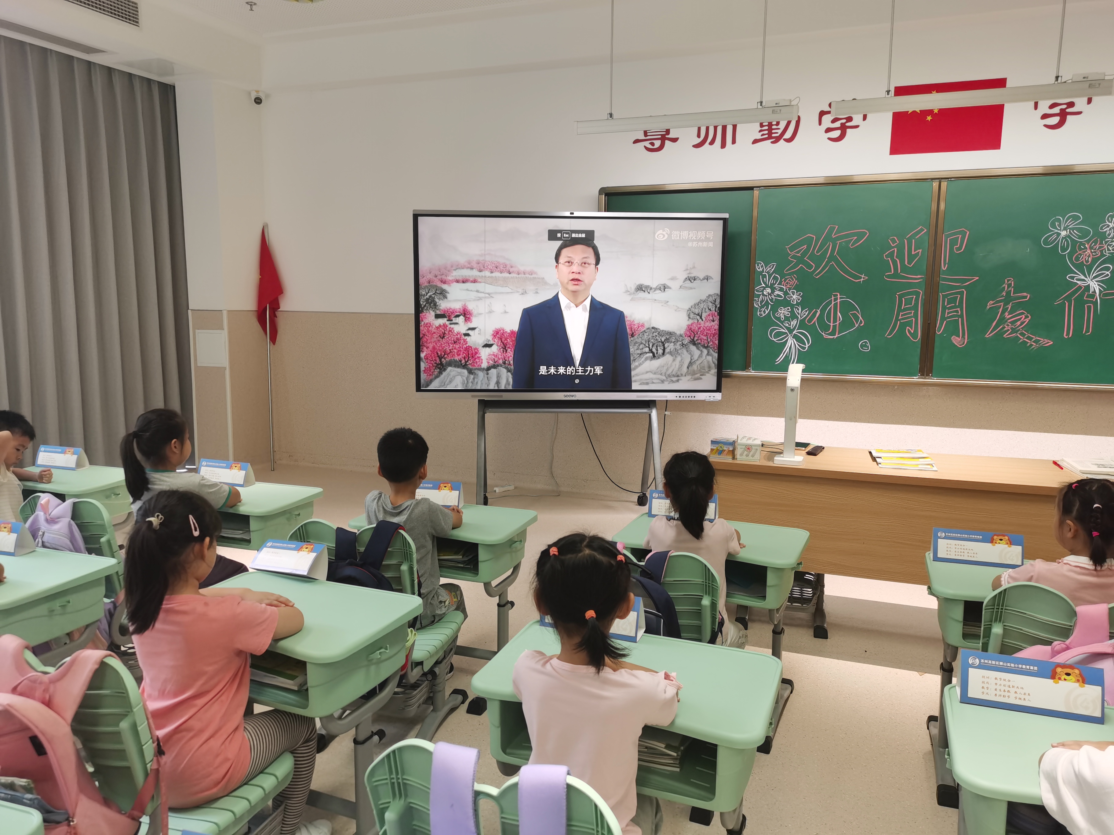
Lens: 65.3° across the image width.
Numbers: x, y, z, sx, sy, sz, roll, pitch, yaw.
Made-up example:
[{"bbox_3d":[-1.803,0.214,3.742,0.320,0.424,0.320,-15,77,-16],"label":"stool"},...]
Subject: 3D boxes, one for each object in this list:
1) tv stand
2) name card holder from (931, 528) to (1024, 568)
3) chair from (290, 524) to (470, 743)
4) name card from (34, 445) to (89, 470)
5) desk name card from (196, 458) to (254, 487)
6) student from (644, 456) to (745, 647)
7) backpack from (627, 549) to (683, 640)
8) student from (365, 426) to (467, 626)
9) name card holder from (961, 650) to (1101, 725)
[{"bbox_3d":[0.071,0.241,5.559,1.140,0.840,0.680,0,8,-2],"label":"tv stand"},{"bbox_3d":[1.273,0.391,2.634,0.245,0.094,0.090,4,8,23],"label":"name card holder"},{"bbox_3d":[-0.531,0.656,2.813,0.455,0.760,0.540,3,8,19],"label":"chair"},{"bbox_3d":[-2.346,0.187,4.118,0.252,0.097,0.076,3,8,18],"label":"name card"},{"bbox_3d":[-1.436,0.237,3.768,0.252,0.097,0.076,3,8,19],"label":"desk name card"},{"bbox_3d":[0.403,0.551,2.640,0.350,0.950,0.510,4,8,23],"label":"student"},{"bbox_3d":[0.173,0.558,2.236,0.300,0.440,0.180,4,8,23],"label":"backpack"},{"bbox_3d":[-0.472,0.502,2.878,0.370,0.970,0.530,4,8,23],"label":"student"},{"bbox_3d":[0.943,0.529,1.735,0.252,0.097,0.076,3,8,19],"label":"name card holder"}]

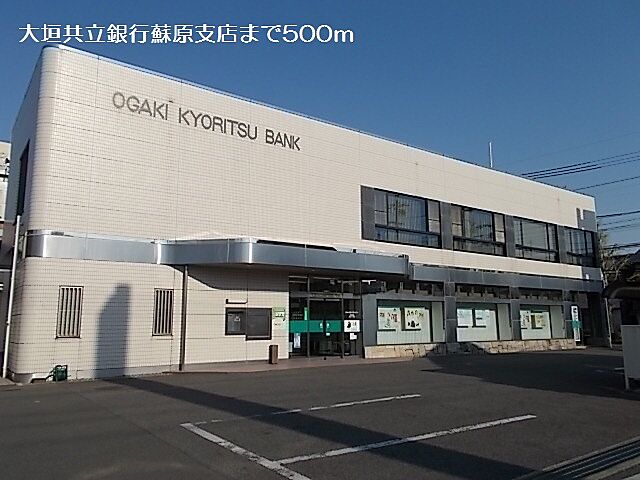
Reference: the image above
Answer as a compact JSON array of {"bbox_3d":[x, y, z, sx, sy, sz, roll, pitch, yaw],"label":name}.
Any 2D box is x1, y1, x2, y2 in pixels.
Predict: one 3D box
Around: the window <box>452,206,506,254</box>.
[{"bbox_3d":[7.479,-0.374,22.497,3.918,2.055,0.150,6,-11,-34],"label":"window"}]

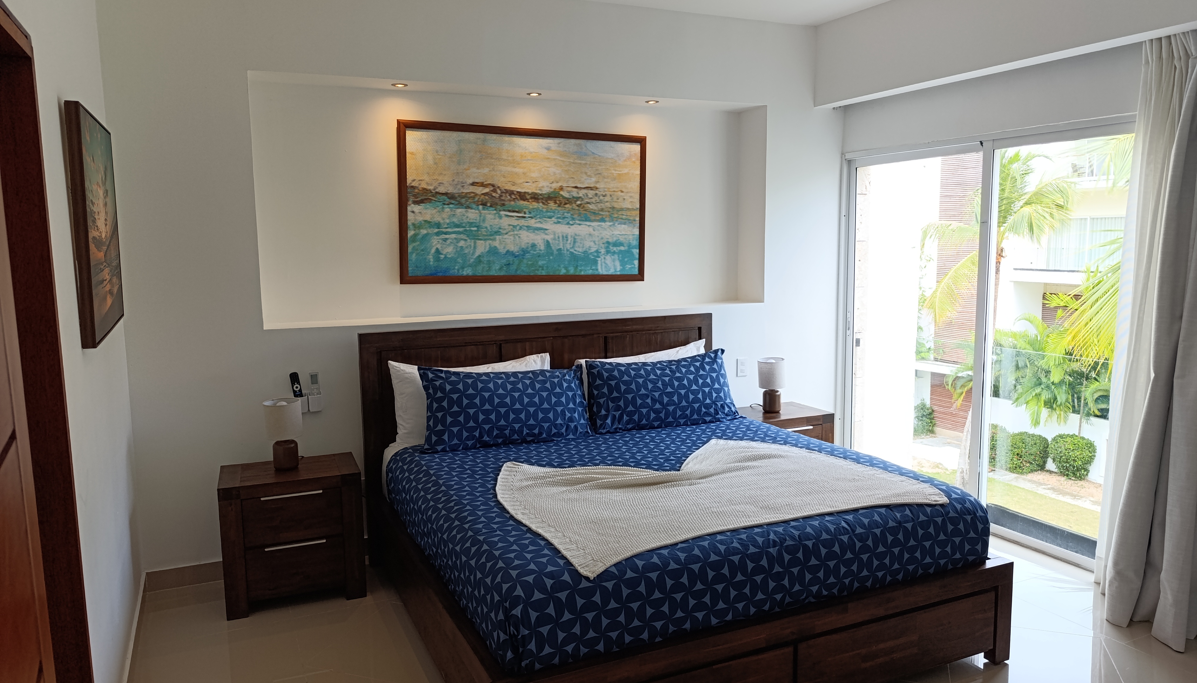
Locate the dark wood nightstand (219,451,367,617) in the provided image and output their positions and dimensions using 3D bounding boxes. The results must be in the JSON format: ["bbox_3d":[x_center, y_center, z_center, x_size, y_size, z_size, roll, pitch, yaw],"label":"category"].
[{"bbox_3d":[-1.454,0.904,3.801,0.600,0.604,0.396,-4,8,-23],"label":"dark wood nightstand"}]

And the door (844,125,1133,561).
[{"bbox_3d":[2.159,-0.043,4.537,0.101,2.214,2.150,-4,8,-24],"label":"door"}]

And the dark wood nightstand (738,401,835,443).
[{"bbox_3d":[1.075,0.732,4.904,0.600,0.604,0.396,-4,8,-25],"label":"dark wood nightstand"}]

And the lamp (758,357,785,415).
[{"bbox_3d":[1.058,0.272,4.858,0.164,0.319,0.164,-1,8,0],"label":"lamp"}]

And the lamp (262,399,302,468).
[{"bbox_3d":[-1.487,0.442,3.772,0.168,0.319,0.168,-4,8,-24],"label":"lamp"}]

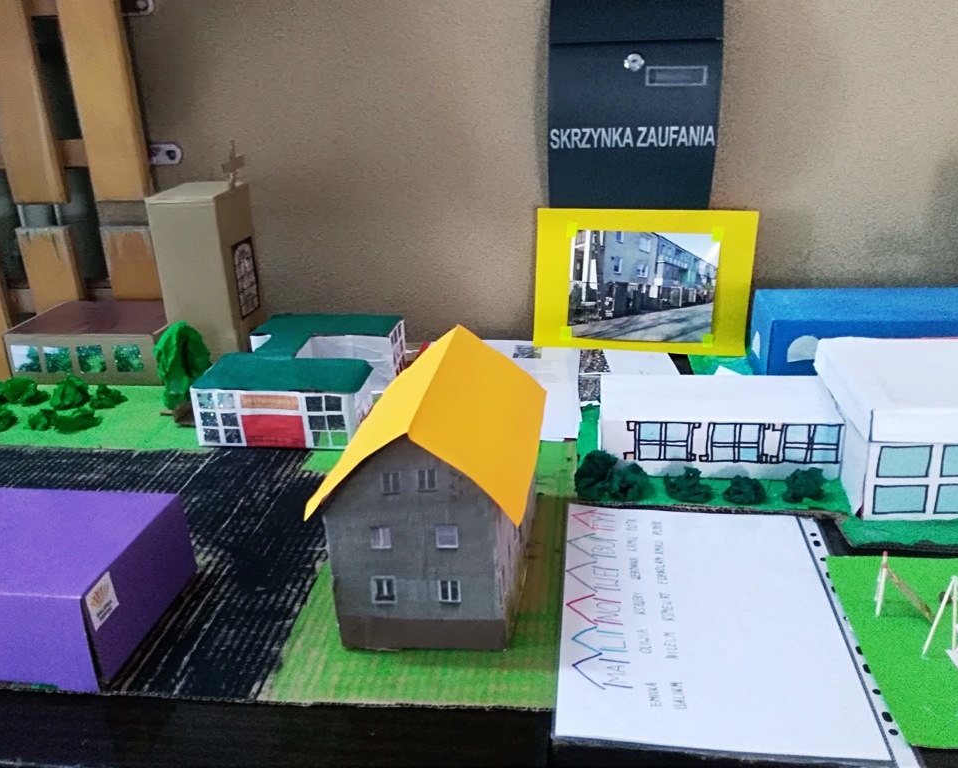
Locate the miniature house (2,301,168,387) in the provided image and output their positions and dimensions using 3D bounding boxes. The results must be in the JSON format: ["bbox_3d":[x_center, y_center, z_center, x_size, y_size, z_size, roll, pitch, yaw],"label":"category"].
[{"bbox_3d":[-0.589,-0.068,1.243,0.241,0.080,0.176,0,21,6],"label":"miniature house"}]

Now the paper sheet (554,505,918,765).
[{"bbox_3d":[0.190,0.181,0.631,0.233,0.002,0.302,2,21,10],"label":"paper sheet"}]

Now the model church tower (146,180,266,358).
[{"bbox_3d":[-0.419,-0.166,1.217,0.101,0.268,0.150,-1,21,3],"label":"model church tower"}]

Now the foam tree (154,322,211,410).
[{"bbox_3d":[-0.397,-0.021,1.031,0.078,0.128,0.066,0,21,6],"label":"foam tree"}]

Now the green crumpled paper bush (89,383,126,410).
[{"bbox_3d":[-0.515,0.017,1.069,0.053,0.038,0.045,0,21,6],"label":"green crumpled paper bush"}]

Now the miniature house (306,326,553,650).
[{"bbox_3d":[-0.030,0.074,0.666,0.155,0.184,0.252,0,21,7],"label":"miniature house"}]

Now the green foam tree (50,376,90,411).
[{"bbox_3d":[-0.571,0.012,1.072,0.056,0.051,0.047,0,21,6],"label":"green foam tree"}]

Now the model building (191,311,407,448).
[{"bbox_3d":[-0.232,-0.013,1.066,0.204,0.076,0.305,0,21,6],"label":"model building"}]

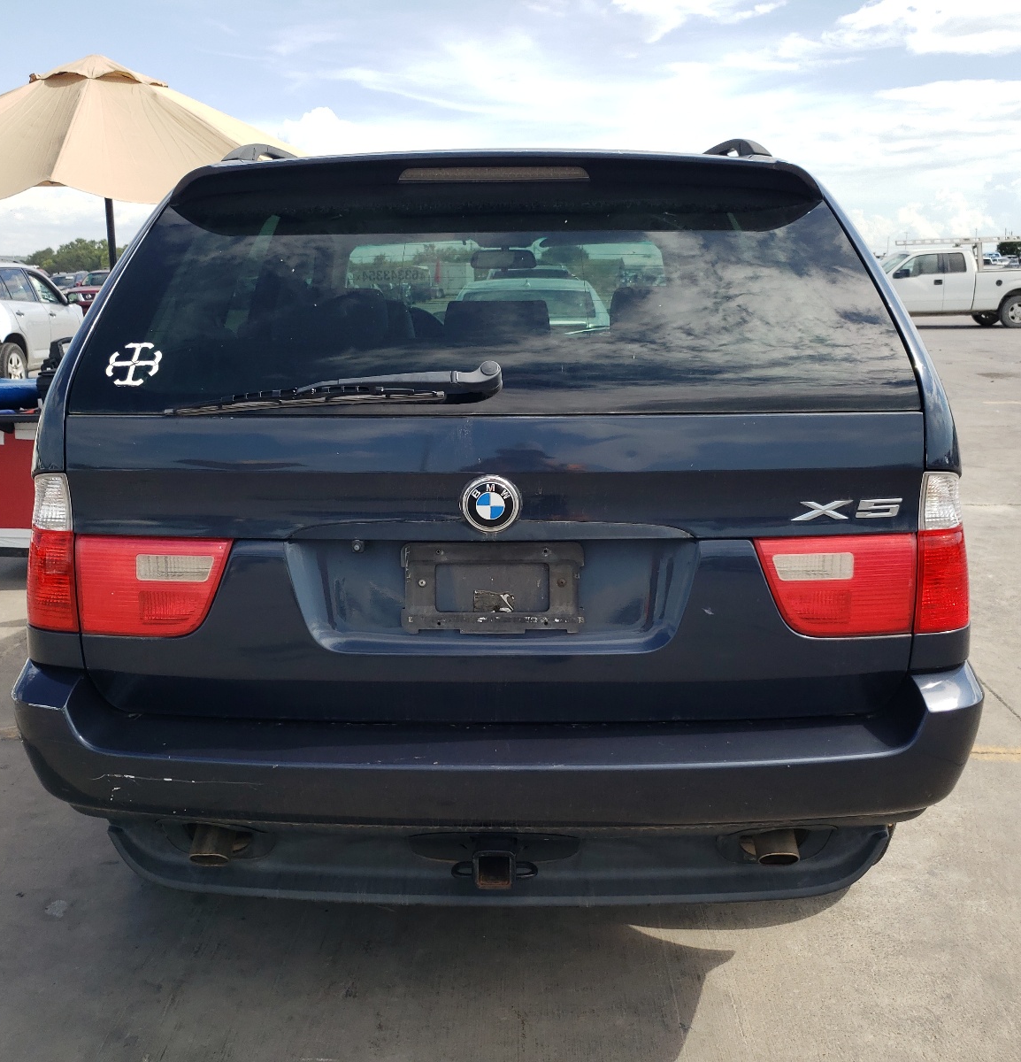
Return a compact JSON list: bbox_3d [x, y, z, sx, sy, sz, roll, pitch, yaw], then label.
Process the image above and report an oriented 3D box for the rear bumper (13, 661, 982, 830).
[{"bbox_3d":[-0.022,0.346,1.946,1.800,0.240,0.460,0,14,1],"label":"rear bumper"}]

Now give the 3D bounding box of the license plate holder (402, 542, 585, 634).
[{"bbox_3d":[-0.028,0.094,1.762,0.305,0.155,0.025,0,10,1],"label":"license plate holder"}]

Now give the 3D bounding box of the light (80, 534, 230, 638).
[{"bbox_3d":[-0.571,0.086,1.754,0.265,0.170,0.075,1,9,8],"label":"light"}]

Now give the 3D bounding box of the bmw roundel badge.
[{"bbox_3d":[-0.031,-0.044,1.713,0.092,0.092,0.015,0,9,1],"label":"bmw roundel badge"}]

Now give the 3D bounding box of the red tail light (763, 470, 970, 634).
[{"bbox_3d":[0.618,0.030,1.820,0.430,0.265,0.200,0,14,1],"label":"red tail light"}]

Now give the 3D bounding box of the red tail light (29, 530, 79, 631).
[{"bbox_3d":[-0.784,0.087,1.835,0.140,0.190,0.170,0,14,1],"label":"red tail light"}]

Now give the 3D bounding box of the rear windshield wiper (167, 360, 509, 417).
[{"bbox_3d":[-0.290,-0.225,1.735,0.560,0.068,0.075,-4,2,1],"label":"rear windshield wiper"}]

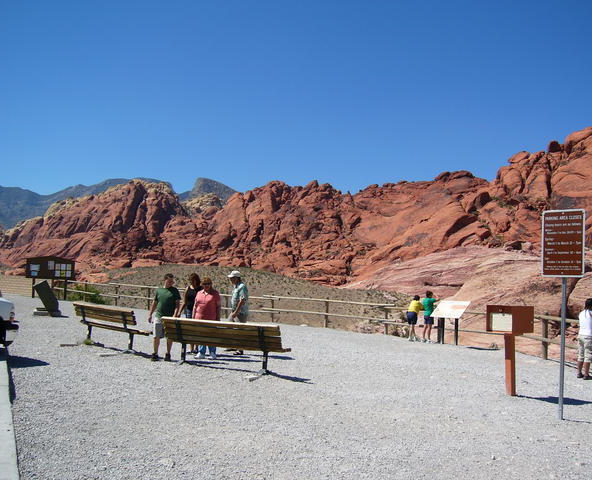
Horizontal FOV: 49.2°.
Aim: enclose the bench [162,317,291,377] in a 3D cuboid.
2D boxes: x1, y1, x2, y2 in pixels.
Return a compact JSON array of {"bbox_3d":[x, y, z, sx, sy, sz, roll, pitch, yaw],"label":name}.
[{"bbox_3d":[-1.300,1.929,12.096,2.450,0.850,0.600,0,-3,26],"label":"bench"}]

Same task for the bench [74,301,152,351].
[{"bbox_3d":[-4.212,1.972,14.817,2.420,0.850,0.600,-1,-4,42],"label":"bench"}]

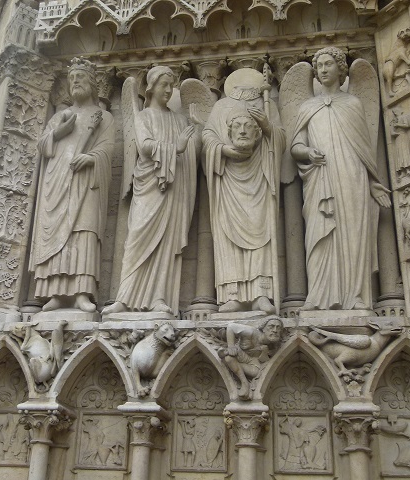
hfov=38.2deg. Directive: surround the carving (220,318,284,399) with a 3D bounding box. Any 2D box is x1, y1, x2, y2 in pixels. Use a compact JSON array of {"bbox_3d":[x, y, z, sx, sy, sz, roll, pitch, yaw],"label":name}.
[{"bbox_3d":[0.300,0.757,3.771,0.430,0.510,0.300,2,-23,-3],"label":"carving"}]

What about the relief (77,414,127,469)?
[{"bbox_3d":[-0.736,1.445,4.252,0.373,0.368,0.080,-2,-23,9],"label":"relief"}]

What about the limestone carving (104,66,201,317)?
[{"bbox_3d":[-0.379,-0.462,4.727,0.740,2.300,0.540,2,-23,-3],"label":"limestone carving"}]

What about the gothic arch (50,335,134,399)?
[{"bbox_3d":[-0.803,0.926,4.274,0.622,0.451,0.250,-2,-23,9],"label":"gothic arch"}]

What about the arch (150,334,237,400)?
[{"bbox_3d":[-0.048,0.866,3.913,0.556,0.420,0.280,-2,-23,8],"label":"arch"}]

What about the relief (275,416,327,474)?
[{"bbox_3d":[0.657,1.385,4.036,0.350,0.375,0.080,-2,-23,9],"label":"relief"}]

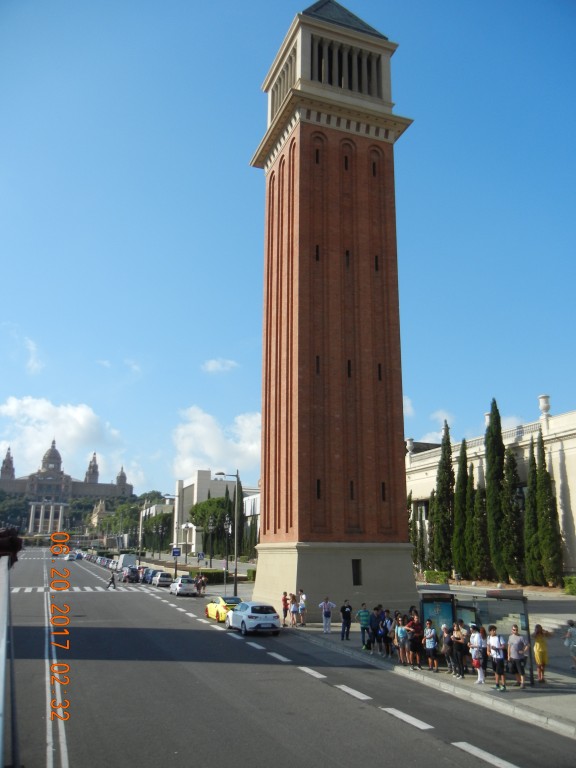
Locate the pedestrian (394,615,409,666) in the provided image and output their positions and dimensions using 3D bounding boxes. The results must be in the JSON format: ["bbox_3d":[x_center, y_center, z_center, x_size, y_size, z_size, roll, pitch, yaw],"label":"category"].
[{"bbox_3d":[4.036,9.105,23.593,0.500,1.630,0.340,-4,-15,19],"label":"pedestrian"}]

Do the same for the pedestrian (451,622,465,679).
[{"bbox_3d":[5.486,8.659,21.668,0.450,1.660,0.380,-12,-19,40],"label":"pedestrian"}]

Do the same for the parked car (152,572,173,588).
[{"bbox_3d":[-13.168,20.385,69.506,1.730,1.470,4.050,5,-15,-19],"label":"parked car"}]

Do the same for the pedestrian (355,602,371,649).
[{"bbox_3d":[3.099,10.001,27.482,0.560,1.785,0.340,5,-15,-15],"label":"pedestrian"}]

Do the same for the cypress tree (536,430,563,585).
[{"bbox_3d":[22.803,10.733,58.766,2.056,13.732,2.056,5,-15,-19],"label":"cypress tree"}]

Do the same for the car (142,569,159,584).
[{"bbox_3d":[-15.002,21.651,74.937,1.740,1.500,4.200,5,-14,-19],"label":"car"}]

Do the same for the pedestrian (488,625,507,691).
[{"bbox_3d":[6.027,7.909,19.209,0.540,1.760,0.400,-9,-17,33],"label":"pedestrian"}]

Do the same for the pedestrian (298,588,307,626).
[{"bbox_3d":[0.773,11.663,34.653,0.380,1.845,0.500,2,-15,-6],"label":"pedestrian"}]

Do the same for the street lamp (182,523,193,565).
[{"bbox_3d":[-17.014,26.956,112.831,1.200,7.050,1.200,5,-15,-19],"label":"street lamp"}]

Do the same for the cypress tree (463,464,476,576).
[{"bbox_3d":[18.187,13.555,66.353,1.500,11.400,1.500,-3,-14,15],"label":"cypress tree"}]

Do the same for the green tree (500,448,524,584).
[{"bbox_3d":[19.936,11.740,59.401,2.100,11.800,2.100,-4,-14,18],"label":"green tree"}]

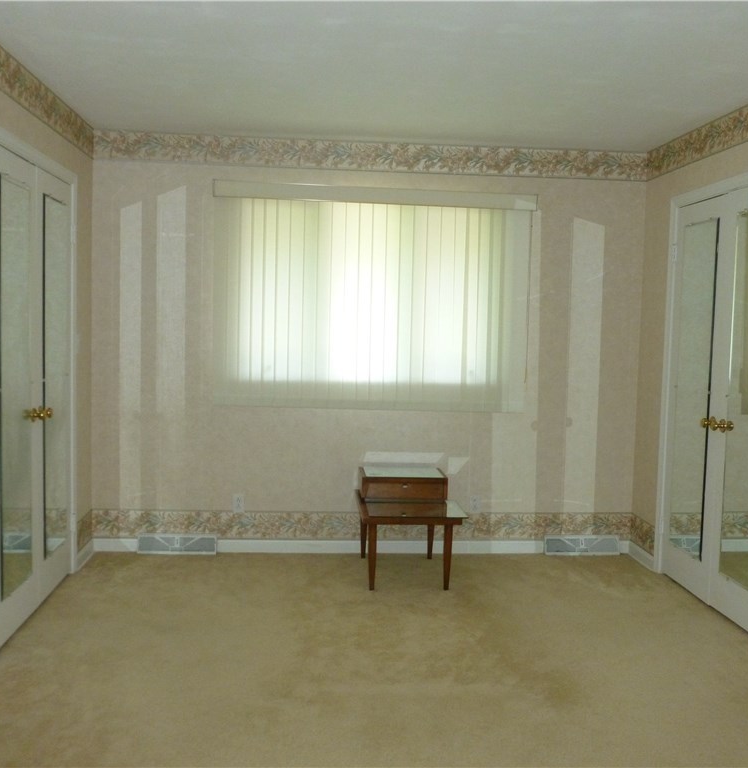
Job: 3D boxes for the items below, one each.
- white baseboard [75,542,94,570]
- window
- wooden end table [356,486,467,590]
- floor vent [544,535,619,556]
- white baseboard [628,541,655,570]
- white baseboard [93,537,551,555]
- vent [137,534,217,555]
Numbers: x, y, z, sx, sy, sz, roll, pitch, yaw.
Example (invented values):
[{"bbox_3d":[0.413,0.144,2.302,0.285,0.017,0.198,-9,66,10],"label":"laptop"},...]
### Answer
[{"bbox_3d":[-1.627,0.960,4.687,0.018,0.080,0.357,1,4,-5],"label":"white baseboard"},{"bbox_3d":[0.004,-0.493,4.849,1.875,1.295,0.095,1,4,-5],"label":"window"},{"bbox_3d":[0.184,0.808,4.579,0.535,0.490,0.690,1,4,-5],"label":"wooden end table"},{"bbox_3d":[1.278,0.990,5.090,0.465,0.108,0.050,1,4,-5],"label":"floor vent"},{"bbox_3d":[1.597,1.020,4.970,0.018,0.080,0.347,1,4,-5],"label":"white baseboard"},{"bbox_3d":[-0.299,0.973,4.970,2.714,0.080,0.020,1,4,-5],"label":"white baseboard"},{"bbox_3d":[-1.157,0.944,4.880,0.458,0.108,0.050,1,4,-5],"label":"vent"}]

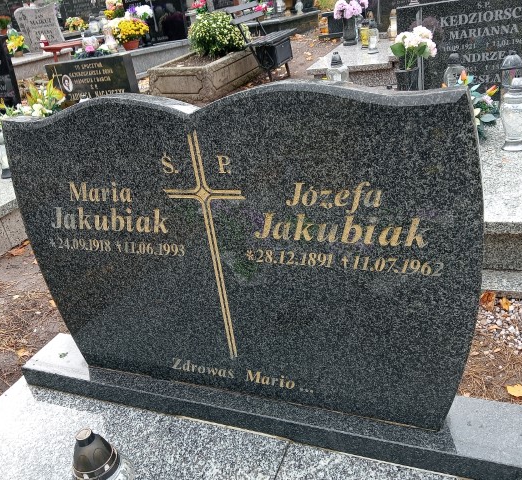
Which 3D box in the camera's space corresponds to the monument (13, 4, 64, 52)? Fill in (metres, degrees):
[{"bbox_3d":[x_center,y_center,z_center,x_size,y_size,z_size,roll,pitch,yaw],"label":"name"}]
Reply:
[{"bbox_3d":[-3.902,-3.726,9.100,0.740,0.760,0.120,-19,28,-18],"label":"monument"}]

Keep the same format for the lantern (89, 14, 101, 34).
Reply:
[{"bbox_3d":[-3.062,-3.954,9.500,0.180,0.340,0.180,-15,27,-11],"label":"lantern"}]

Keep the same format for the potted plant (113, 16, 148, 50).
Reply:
[{"bbox_3d":[-1.970,-3.110,7.800,0.520,0.460,0.480,-14,27,-8],"label":"potted plant"}]

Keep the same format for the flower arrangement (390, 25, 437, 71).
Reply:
[{"bbox_3d":[0.833,-1.049,2.830,0.240,0.220,0.210,3,29,23],"label":"flower arrangement"}]

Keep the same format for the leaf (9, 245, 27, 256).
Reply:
[{"bbox_3d":[-1.240,0.048,2.621,0.100,0.025,0.090,3,29,23],"label":"leaf"}]

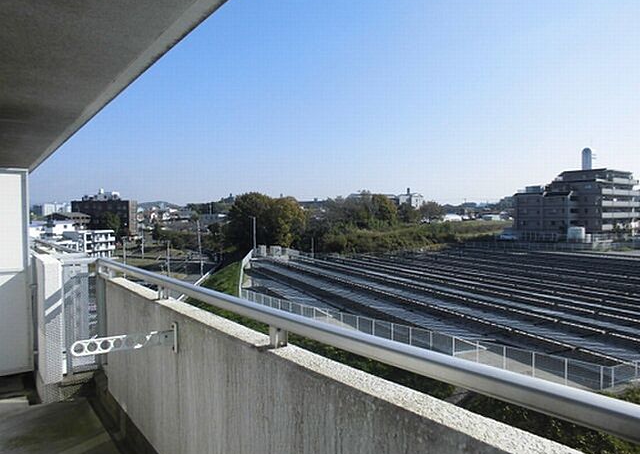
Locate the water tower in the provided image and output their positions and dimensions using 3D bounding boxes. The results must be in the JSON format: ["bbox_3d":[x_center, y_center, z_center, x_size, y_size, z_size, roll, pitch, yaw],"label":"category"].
[{"bbox_3d":[67.284,-16.941,121.000,2.400,5.900,2.400,0,2,27],"label":"water tower"}]

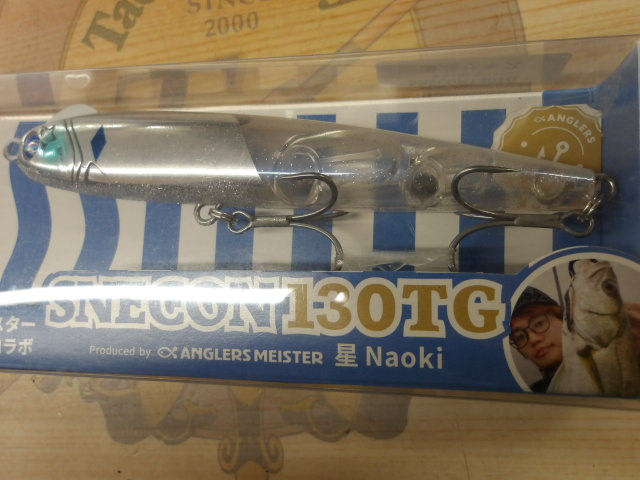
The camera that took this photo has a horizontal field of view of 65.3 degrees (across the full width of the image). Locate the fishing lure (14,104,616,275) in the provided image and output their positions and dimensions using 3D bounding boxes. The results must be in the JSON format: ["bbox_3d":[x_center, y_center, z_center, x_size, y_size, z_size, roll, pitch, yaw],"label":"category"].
[{"bbox_3d":[-0.011,-0.011,0.109,0.138,0.023,0.034,4,87,11],"label":"fishing lure"}]

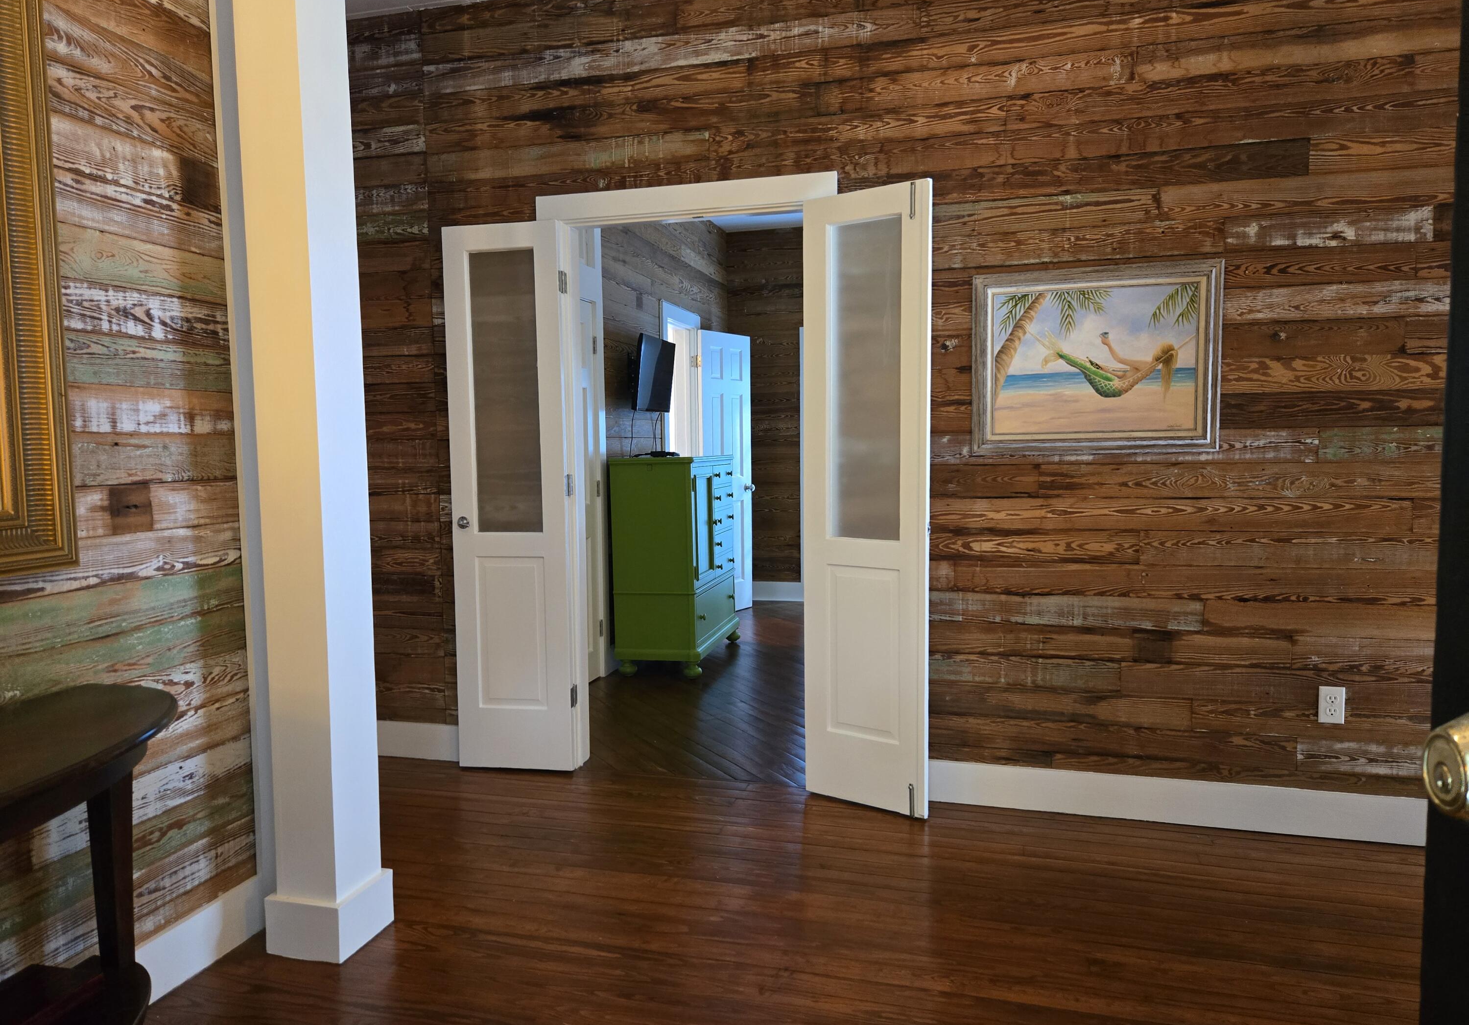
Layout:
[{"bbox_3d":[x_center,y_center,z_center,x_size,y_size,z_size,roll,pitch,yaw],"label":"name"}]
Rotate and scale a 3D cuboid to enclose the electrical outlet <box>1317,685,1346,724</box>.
[{"bbox_3d":[1.845,0.595,3.014,0.070,0.115,0.008,1,4,15],"label":"electrical outlet"}]

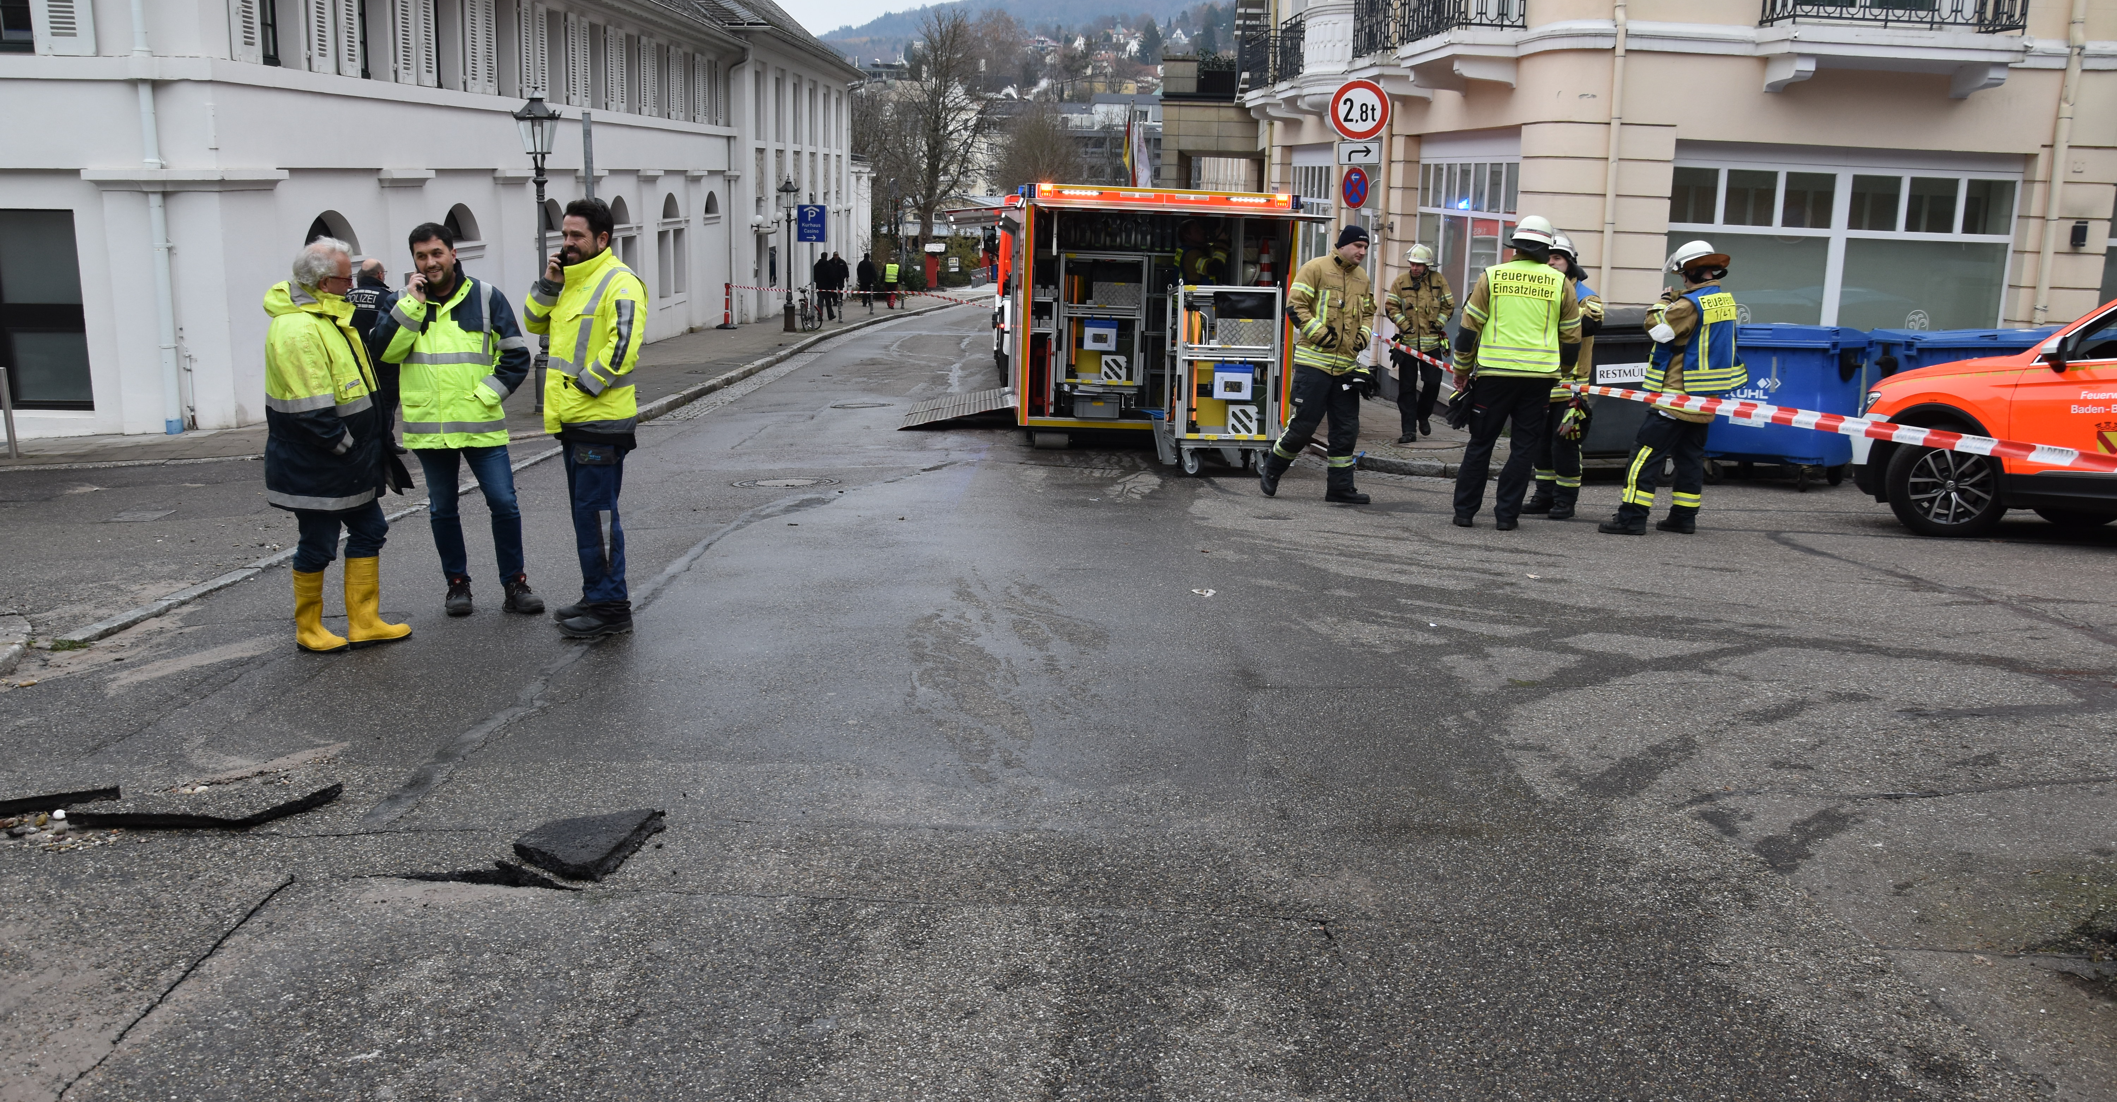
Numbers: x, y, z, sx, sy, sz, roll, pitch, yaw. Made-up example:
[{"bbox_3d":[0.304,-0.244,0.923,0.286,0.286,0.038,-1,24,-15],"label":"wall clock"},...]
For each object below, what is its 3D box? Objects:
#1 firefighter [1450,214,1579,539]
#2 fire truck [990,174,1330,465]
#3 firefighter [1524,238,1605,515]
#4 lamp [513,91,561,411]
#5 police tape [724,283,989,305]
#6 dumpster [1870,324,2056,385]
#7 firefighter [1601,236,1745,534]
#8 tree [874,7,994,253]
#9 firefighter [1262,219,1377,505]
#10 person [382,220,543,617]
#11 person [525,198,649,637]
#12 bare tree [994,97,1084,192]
[{"bbox_3d":[2.917,-1.125,10.049,0.780,1.930,0.480,2,12,3],"label":"firefighter"},{"bbox_3d":[0.617,-2.735,17.622,2.500,2.450,7.000,1,11,-5],"label":"fire truck"},{"bbox_3d":[3.370,-1.183,10.556,0.460,1.870,0.580,-6,14,-34],"label":"firefighter"},{"bbox_3d":[-5.768,-3.321,17.604,0.550,3.550,0.550,1,13,0],"label":"lamp"},{"bbox_3d":[-4.482,-5.816,36.000,6.000,0.500,1.200,1,12,-3],"label":"police tape"},{"bbox_3d":[7.538,-1.183,13.423,1.360,1.350,1.050,2,12,3],"label":"dumpster"},{"bbox_3d":[3.948,-1.047,10.145,0.720,1.840,0.620,12,16,38],"label":"firefighter"},{"bbox_3d":[-5.715,-18.385,71.709,5.600,12.000,5.600,1,13,0],"label":"tree"},{"bbox_3d":[1.794,-1.272,10.798,0.620,1.820,0.640,-7,15,-32],"label":"firefighter"},{"bbox_3d":[-2.746,-0.606,7.272,0.700,1.790,0.460,0,13,-6],"label":"person"},{"bbox_3d":[-2.036,-0.577,6.895,0.500,1.850,0.570,-4,11,-29],"label":"person"},{"bbox_3d":[-1.181,-24.988,108.000,6.800,11.500,6.800,2,12,0],"label":"bare tree"}]

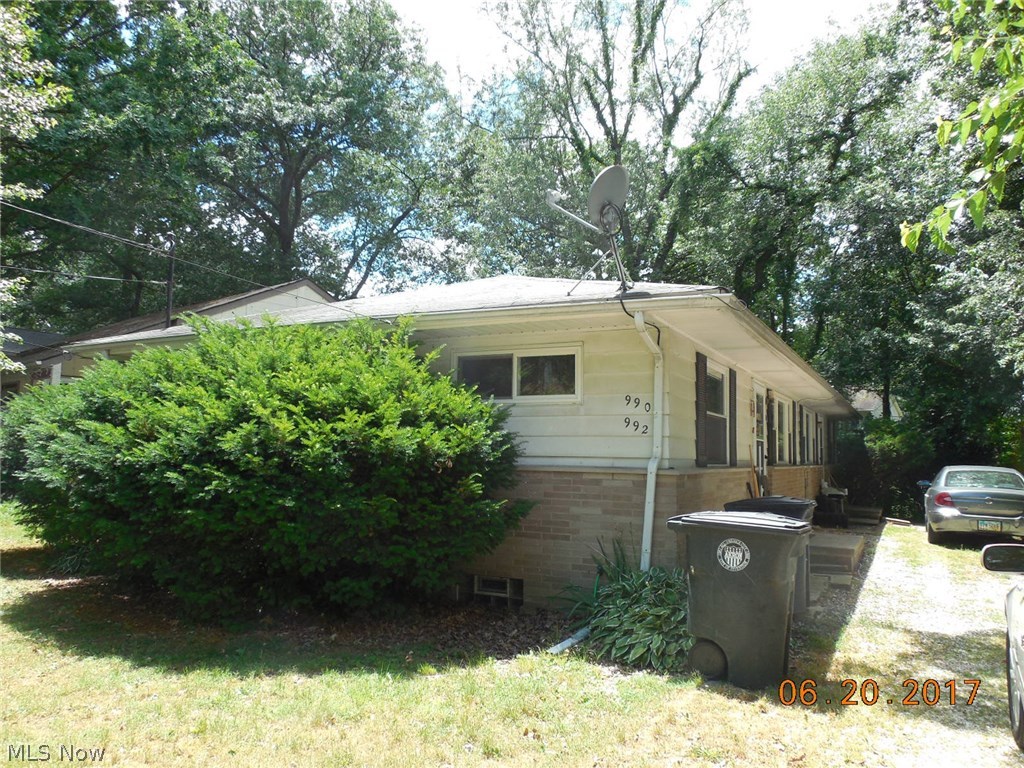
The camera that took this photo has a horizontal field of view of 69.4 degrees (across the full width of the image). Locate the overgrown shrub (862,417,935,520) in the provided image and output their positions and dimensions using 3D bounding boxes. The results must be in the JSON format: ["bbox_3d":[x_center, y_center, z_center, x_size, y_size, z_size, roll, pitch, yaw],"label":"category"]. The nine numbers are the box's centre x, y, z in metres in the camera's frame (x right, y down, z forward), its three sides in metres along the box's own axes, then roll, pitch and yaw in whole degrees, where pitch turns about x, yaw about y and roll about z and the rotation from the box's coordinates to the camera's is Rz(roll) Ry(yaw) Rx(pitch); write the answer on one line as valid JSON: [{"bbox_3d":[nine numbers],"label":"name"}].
[{"bbox_3d":[9.034,1.975,17.285,1.700,2.400,1.700,-2,-6,28],"label":"overgrown shrub"}]

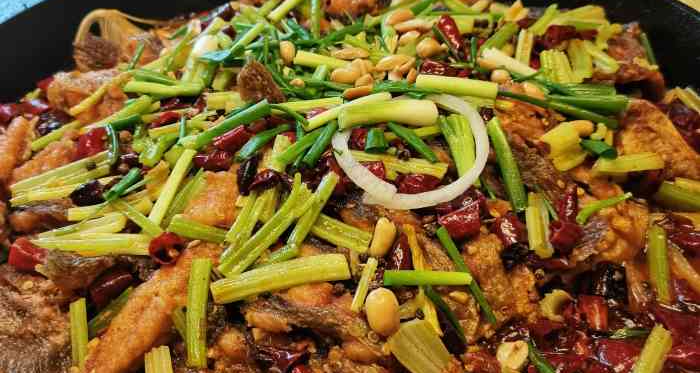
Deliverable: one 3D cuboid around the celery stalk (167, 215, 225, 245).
[{"bbox_3d":[-0.051,0.014,0.236,0.022,0.004,0.005,12,41,18],"label":"celery stalk"}]

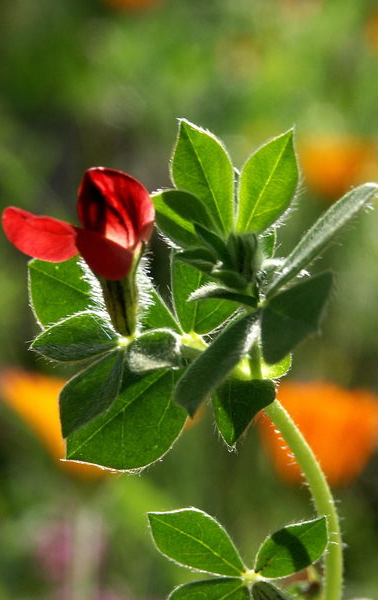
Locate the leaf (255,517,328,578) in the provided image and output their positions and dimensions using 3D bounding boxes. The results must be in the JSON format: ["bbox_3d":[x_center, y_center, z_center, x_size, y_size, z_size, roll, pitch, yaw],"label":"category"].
[{"bbox_3d":[0.015,0.036,0.502,0.013,0.007,0.003,-37,-9,-6],"label":"leaf"}]

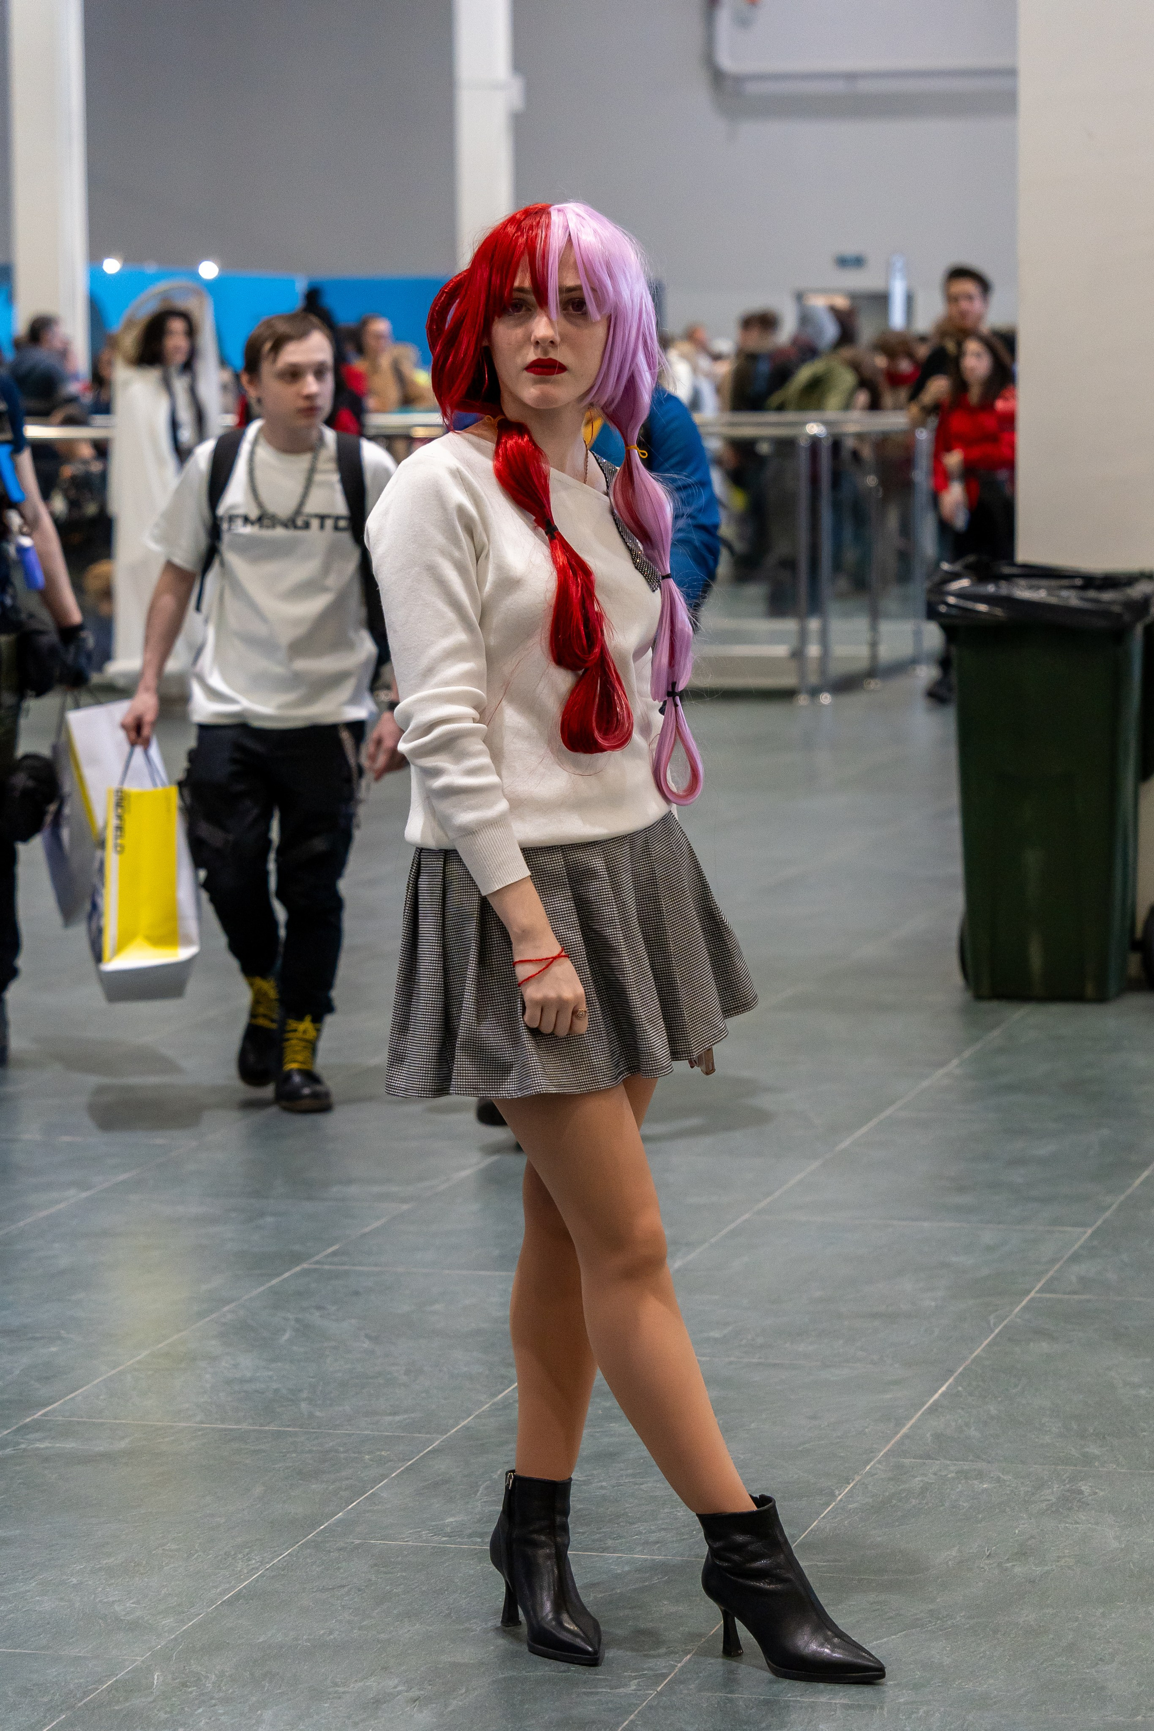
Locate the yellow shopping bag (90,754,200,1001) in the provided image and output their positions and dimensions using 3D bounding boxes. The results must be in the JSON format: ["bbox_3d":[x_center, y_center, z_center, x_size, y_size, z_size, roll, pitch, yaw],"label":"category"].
[{"bbox_3d":[-0.891,0.025,8.420,0.200,0.470,0.280,-2,-13,-12],"label":"yellow shopping bag"}]

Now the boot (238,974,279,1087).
[{"bbox_3d":[-0.654,0.317,8.701,0.110,0.210,0.290,0,27,6],"label":"boot"}]

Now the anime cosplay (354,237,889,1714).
[{"bbox_3d":[0.047,0.100,4.771,0.520,1.700,0.480,-6,9,-38],"label":"anime cosplay"}]

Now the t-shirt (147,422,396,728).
[{"bbox_3d":[-0.618,-0.608,8.520,0.560,0.620,0.310,-1,7,-8],"label":"t-shirt"}]

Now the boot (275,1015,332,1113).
[{"bbox_3d":[-0.578,0.391,8.620,0.110,0.210,0.290,-1,7,-6],"label":"boot"}]

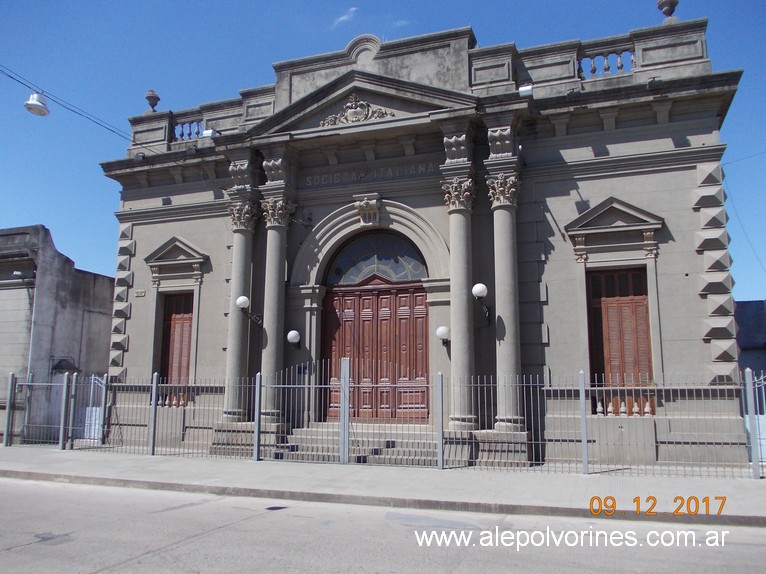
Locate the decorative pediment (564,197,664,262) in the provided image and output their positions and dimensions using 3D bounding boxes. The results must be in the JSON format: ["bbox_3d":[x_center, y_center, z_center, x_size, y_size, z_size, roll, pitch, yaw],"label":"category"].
[{"bbox_3d":[5.372,-1.344,14.438,2.187,1.485,0.387,-3,-10,19],"label":"decorative pediment"}]

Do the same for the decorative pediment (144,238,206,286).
[{"bbox_3d":[-6.152,-0.734,18.436,2.187,1.485,0.387,-3,-10,19],"label":"decorative pediment"}]

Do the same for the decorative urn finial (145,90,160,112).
[{"bbox_3d":[-7.451,-6.037,20.086,0.484,0.811,0.484,-3,-10,19],"label":"decorative urn finial"}]

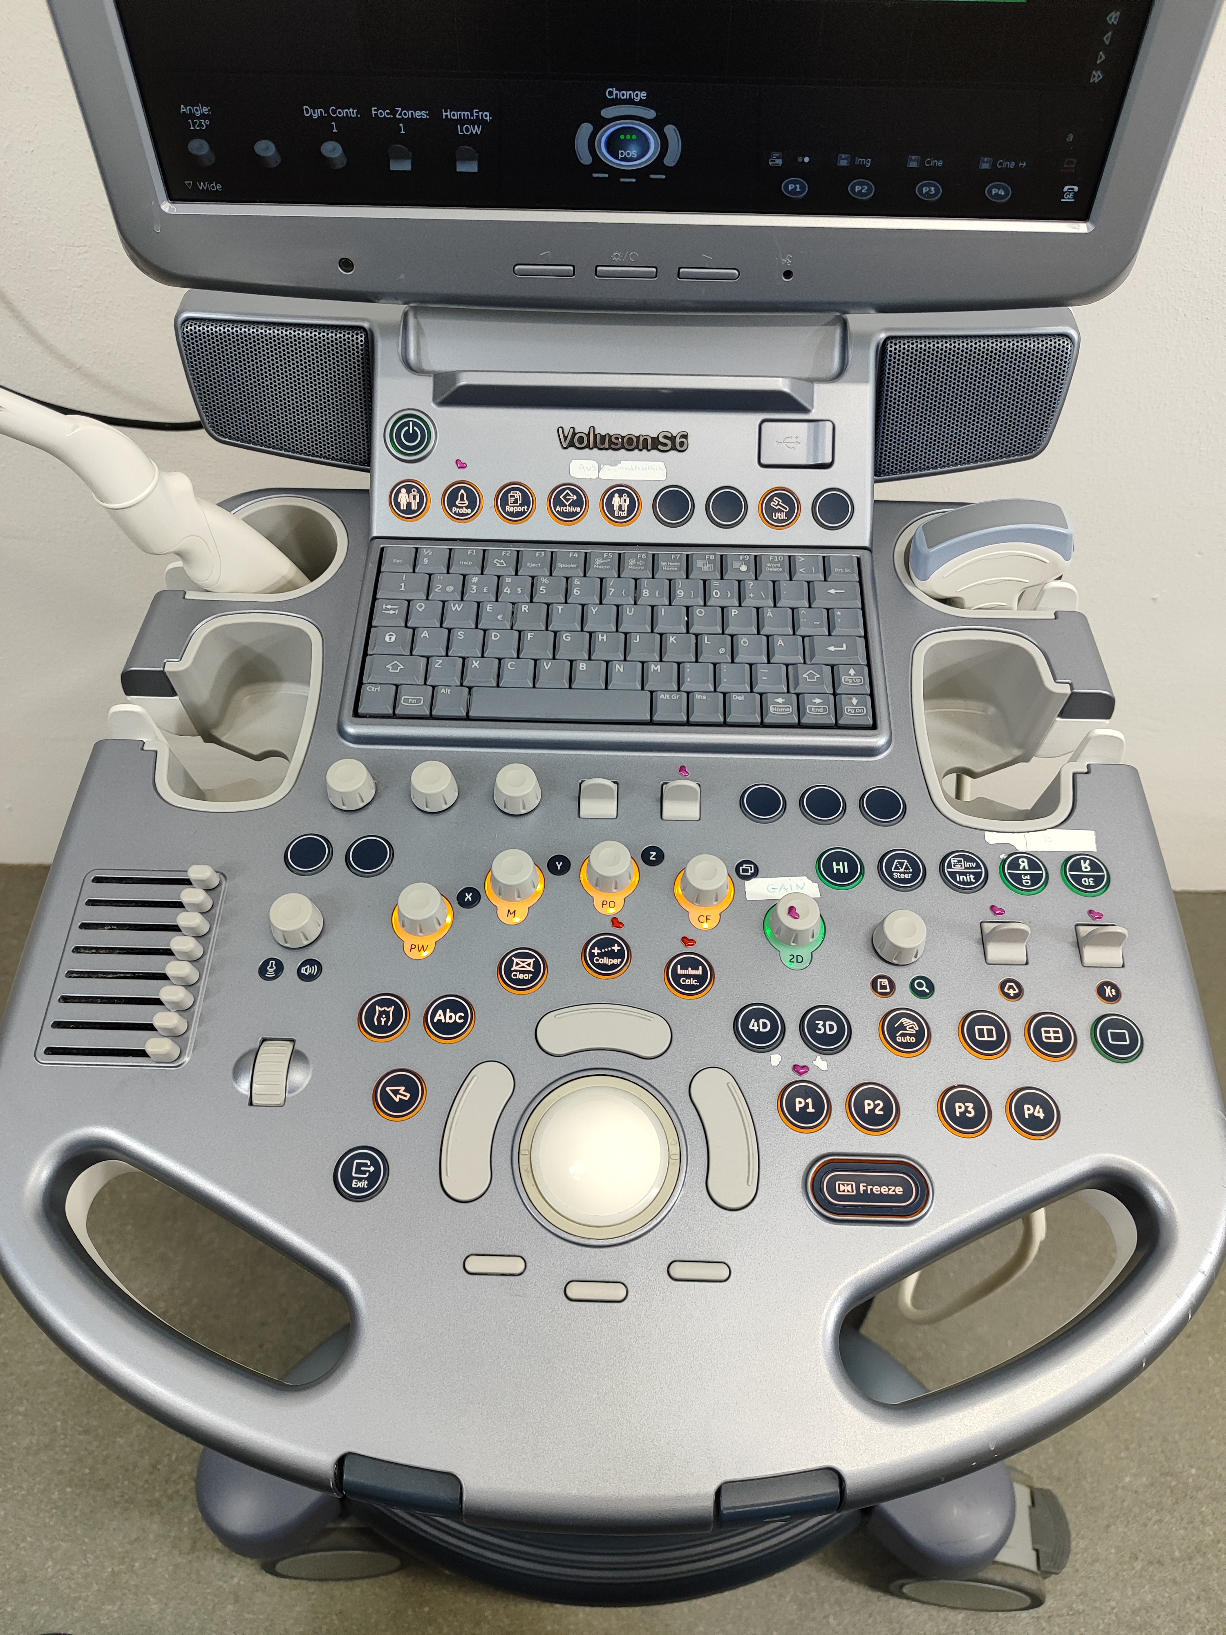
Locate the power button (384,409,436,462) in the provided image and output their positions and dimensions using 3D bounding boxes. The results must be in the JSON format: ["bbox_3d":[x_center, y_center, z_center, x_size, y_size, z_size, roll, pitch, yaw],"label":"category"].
[{"bbox_3d":[-0.097,-0.183,0.543,0.026,0.004,0.026,1,92,0],"label":"power button"}]

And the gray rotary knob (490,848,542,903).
[{"bbox_3d":[-0.043,0.024,0.494,0.021,0.012,0.021,1,61,0],"label":"gray rotary knob"}]

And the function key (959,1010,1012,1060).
[{"bbox_3d":[0.152,0.089,0.465,0.020,0.003,0.020,1,61,0],"label":"function key"}]

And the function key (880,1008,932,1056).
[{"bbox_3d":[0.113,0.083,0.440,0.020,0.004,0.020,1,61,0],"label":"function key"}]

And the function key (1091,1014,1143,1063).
[{"bbox_3d":[0.206,0.090,0.464,0.020,0.003,0.020,1,61,0],"label":"function key"}]

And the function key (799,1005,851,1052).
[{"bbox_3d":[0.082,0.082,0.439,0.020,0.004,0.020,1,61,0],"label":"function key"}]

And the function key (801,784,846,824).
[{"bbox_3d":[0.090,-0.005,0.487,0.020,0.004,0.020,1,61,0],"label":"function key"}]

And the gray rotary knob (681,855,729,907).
[{"bbox_3d":[0.041,0.027,0.493,0.021,0.012,0.021,1,61,0],"label":"gray rotary knob"}]

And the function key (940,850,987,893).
[{"bbox_3d":[0.155,0.024,0.501,0.020,0.003,0.020,1,61,0],"label":"function key"}]

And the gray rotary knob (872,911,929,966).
[{"bbox_3d":[0.122,0.050,0.481,0.022,0.013,0.022,1,61,0],"label":"gray rotary knob"}]

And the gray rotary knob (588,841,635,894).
[{"bbox_3d":[-0.001,0.021,0.497,0.021,0.012,0.021,1,61,0],"label":"gray rotary knob"}]

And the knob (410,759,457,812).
[{"bbox_3d":[-0.078,-0.014,0.487,0.020,0.013,0.020,1,61,0],"label":"knob"}]

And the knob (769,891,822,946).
[{"bbox_3d":[0.075,0.040,0.457,0.020,0.012,0.020,1,61,0],"label":"knob"}]

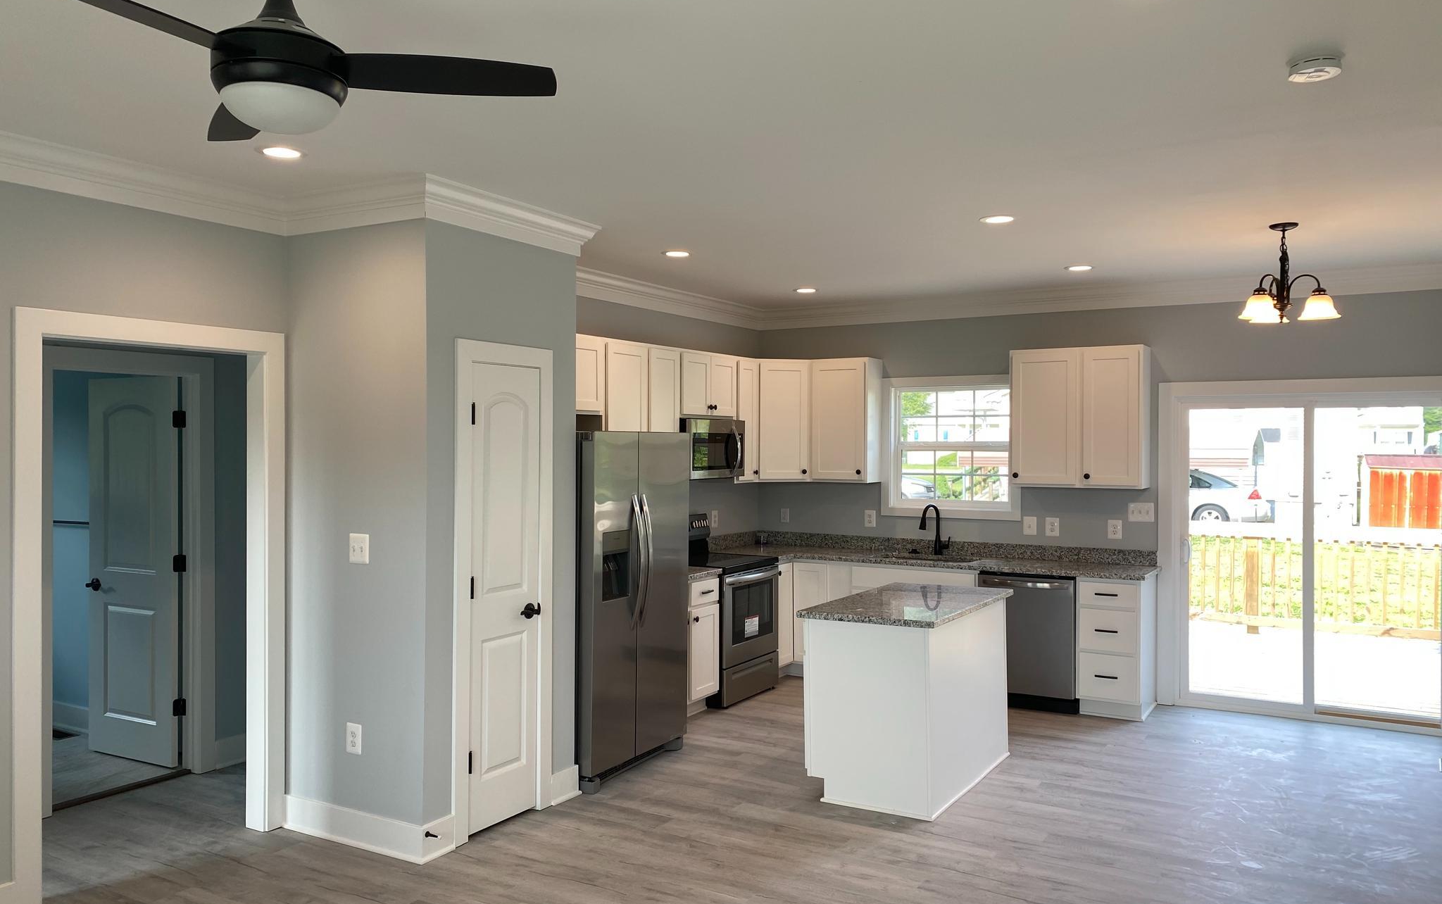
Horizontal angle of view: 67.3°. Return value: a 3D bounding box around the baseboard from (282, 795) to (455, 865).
[{"bbox_3d":[-1.519,1.585,4.646,0.853,0.142,0.195,0,0,30],"label":"baseboard"}]

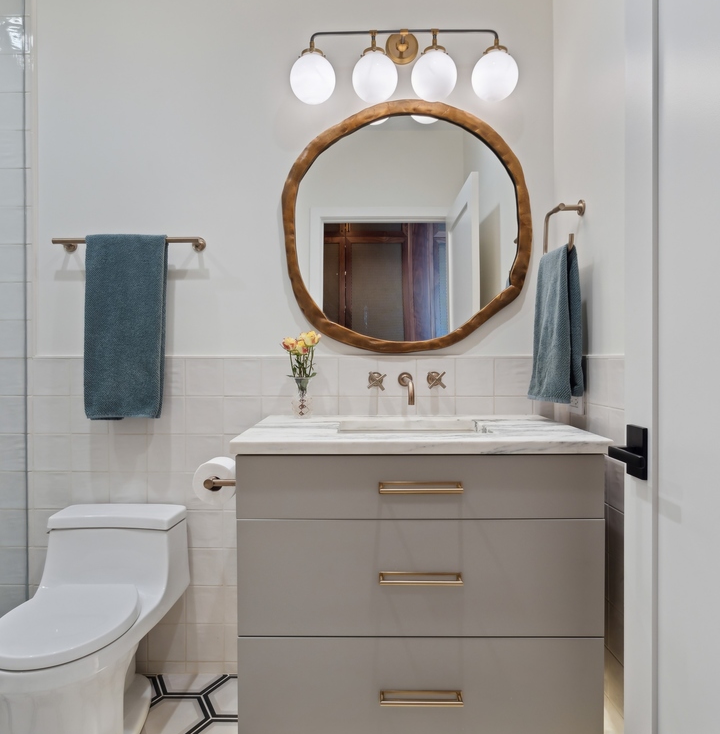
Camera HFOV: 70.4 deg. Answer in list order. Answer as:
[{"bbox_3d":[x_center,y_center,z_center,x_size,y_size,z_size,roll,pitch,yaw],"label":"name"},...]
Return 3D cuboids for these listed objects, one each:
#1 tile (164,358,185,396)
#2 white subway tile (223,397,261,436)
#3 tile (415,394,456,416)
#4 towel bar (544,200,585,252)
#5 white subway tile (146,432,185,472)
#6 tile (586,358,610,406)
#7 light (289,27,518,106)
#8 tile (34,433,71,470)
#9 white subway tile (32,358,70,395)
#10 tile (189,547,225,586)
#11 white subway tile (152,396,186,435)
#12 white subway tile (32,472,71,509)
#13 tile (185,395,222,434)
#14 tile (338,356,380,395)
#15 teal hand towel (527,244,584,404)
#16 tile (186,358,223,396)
[{"bbox_3d":[-0.645,0.033,1.702,0.126,0.125,0.010,0,1,1],"label":"tile"},{"bbox_3d":[-0.405,0.169,1.761,0.130,0.130,0.010,0,0,0],"label":"white subway tile"},{"bbox_3d":[0.252,0.160,1.694,0.126,0.125,0.010,0,1,1],"label":"tile"},{"bbox_3d":[0.614,-0.404,1.527,0.070,0.160,0.215,0,1,0],"label":"towel bar"},{"bbox_3d":[-0.668,0.300,1.763,0.130,0.130,0.010,0,0,0],"label":"white subway tile"},{"bbox_3d":[0.680,0.043,1.450,0.010,0.132,0.132,0,1,0],"label":"tile"},{"bbox_3d":[0.143,-0.971,1.671,0.736,0.232,0.194,0,1,0],"label":"light"},{"bbox_3d":[-1.066,0.299,1.765,0.130,0.130,0.010,0,0,0],"label":"tile"},{"bbox_3d":[-1.030,0.034,1.706,0.126,0.125,0.010,0,1,1],"label":"white subway tile"},{"bbox_3d":[-0.550,0.710,1.814,0.132,0.132,0.010,0,1,0],"label":"tile"},{"bbox_3d":[-0.653,0.162,1.725,0.128,0.128,0.010,0,1,0],"label":"white subway tile"},{"bbox_3d":[-1.087,0.438,1.813,0.132,0.132,0.010,0,1,0],"label":"white subway tile"},{"bbox_3d":[-0.547,0.170,1.802,0.132,0.132,0.010,0,1,0],"label":"tile"},{"bbox_3d":[-0.005,0.033,1.695,0.126,0.125,0.010,0,1,1],"label":"tile"},{"bbox_3d":[0.580,-0.124,1.535,0.085,0.450,0.235,0,1,0],"label":"teal hand towel"},{"bbox_3d":[-0.517,0.033,1.700,0.126,0.125,0.010,0,1,1],"label":"tile"}]

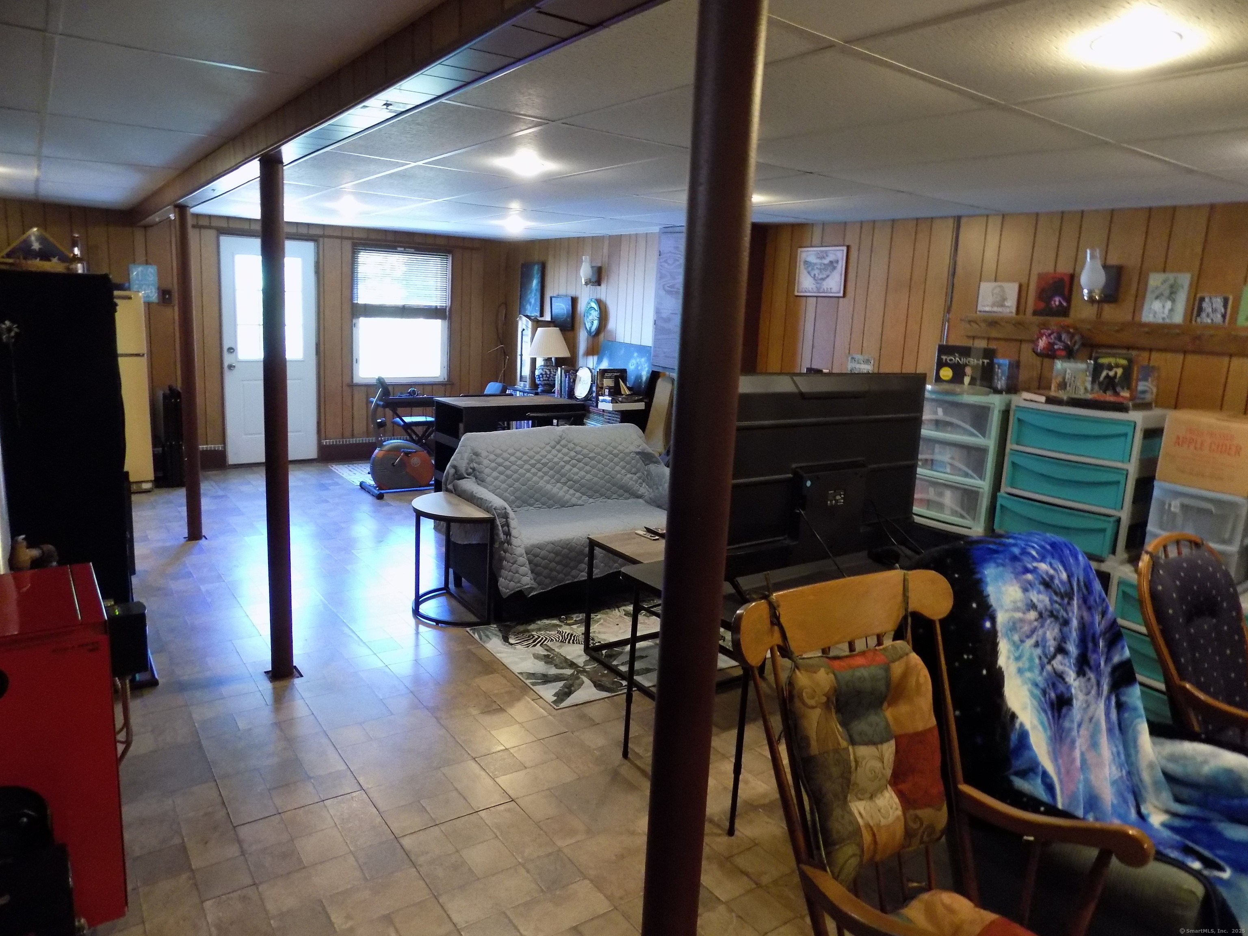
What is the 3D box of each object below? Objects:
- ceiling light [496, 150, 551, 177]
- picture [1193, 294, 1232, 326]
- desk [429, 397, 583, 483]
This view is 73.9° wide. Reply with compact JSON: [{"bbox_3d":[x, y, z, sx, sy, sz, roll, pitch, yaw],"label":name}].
[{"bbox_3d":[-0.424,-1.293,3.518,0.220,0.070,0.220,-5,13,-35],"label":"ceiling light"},{"bbox_3d":[2.467,-0.662,3.481,0.020,0.120,0.122,-5,13,-35],"label":"picture"},{"bbox_3d":[-0.823,-0.027,5.989,0.975,0.915,0.500,-5,14,-35],"label":"desk"}]

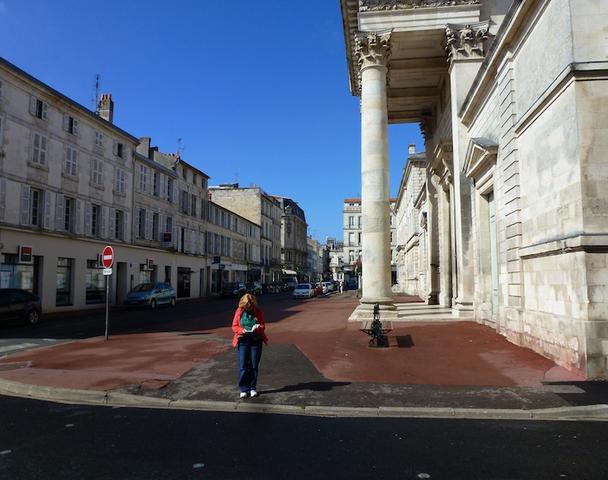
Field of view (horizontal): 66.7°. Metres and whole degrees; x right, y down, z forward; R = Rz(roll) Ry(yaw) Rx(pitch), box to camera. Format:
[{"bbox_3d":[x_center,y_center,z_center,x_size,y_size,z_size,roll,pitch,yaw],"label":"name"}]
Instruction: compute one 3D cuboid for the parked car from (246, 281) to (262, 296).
[{"bbox_3d":[-6.061,5.660,54.071,1.740,1.600,4.100,-1,-5,9],"label":"parked car"}]

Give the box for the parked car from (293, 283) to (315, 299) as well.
[{"bbox_3d":[0.242,5.165,47.452,1.680,1.430,3.900,-1,-5,9],"label":"parked car"}]

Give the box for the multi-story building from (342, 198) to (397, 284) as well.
[{"bbox_3d":[15.757,1.267,99.621,14.000,18.200,12.000,0,-5,5],"label":"multi-story building"}]

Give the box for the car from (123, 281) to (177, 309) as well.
[{"bbox_3d":[-9.822,3.609,29.948,1.700,1.550,3.950,-1,-5,9],"label":"car"}]

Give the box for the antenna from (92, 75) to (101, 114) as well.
[{"bbox_3d":[-14.575,-10.308,32.623,0.600,2.692,0.600,-1,-5,9],"label":"antenna"}]

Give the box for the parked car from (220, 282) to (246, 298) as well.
[{"bbox_3d":[-7.357,5.176,48.234,1.780,1.480,4.200,-1,-5,8],"label":"parked car"}]

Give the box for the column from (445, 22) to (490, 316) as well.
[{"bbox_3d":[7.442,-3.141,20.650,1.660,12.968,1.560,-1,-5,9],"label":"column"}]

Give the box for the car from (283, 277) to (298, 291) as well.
[{"bbox_3d":[-2.210,7.199,75.662,1.900,2.100,4.700,-1,-5,8],"label":"car"}]

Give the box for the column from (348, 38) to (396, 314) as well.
[{"bbox_3d":[3.493,-3.278,22.360,1.750,13.300,1.750,-1,-5,8],"label":"column"}]

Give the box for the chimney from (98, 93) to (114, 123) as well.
[{"bbox_3d":[-15.829,-10.501,37.029,0.850,2.500,0.600,-1,-5,8],"label":"chimney"}]

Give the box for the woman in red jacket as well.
[{"bbox_3d":[-0.798,1.521,6.819,0.530,1.550,0.420,0,-5,-6],"label":"woman in red jacket"}]

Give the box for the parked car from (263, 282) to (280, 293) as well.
[{"bbox_3d":[-4.376,6.663,64.895,1.720,1.460,4.100,-1,-5,9],"label":"parked car"}]

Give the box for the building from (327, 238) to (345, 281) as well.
[{"bbox_3d":[9.865,6.181,121.889,6.000,12.200,8.500,0,-5,5],"label":"building"}]

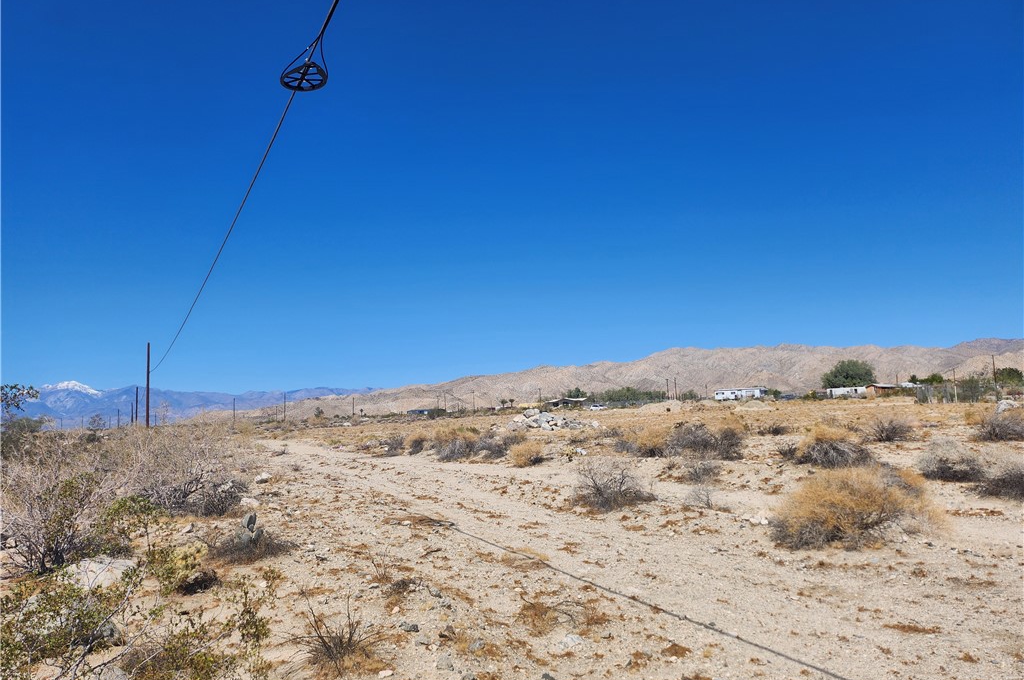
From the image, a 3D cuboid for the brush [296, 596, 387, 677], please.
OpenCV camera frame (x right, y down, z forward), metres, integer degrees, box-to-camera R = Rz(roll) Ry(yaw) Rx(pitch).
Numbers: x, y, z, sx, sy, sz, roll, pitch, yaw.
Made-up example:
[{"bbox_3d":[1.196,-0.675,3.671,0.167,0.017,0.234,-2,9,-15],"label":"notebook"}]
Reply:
[{"bbox_3d":[-1.129,1.923,4.700,0.584,0.450,0.550,0,-6,0],"label":"brush"}]

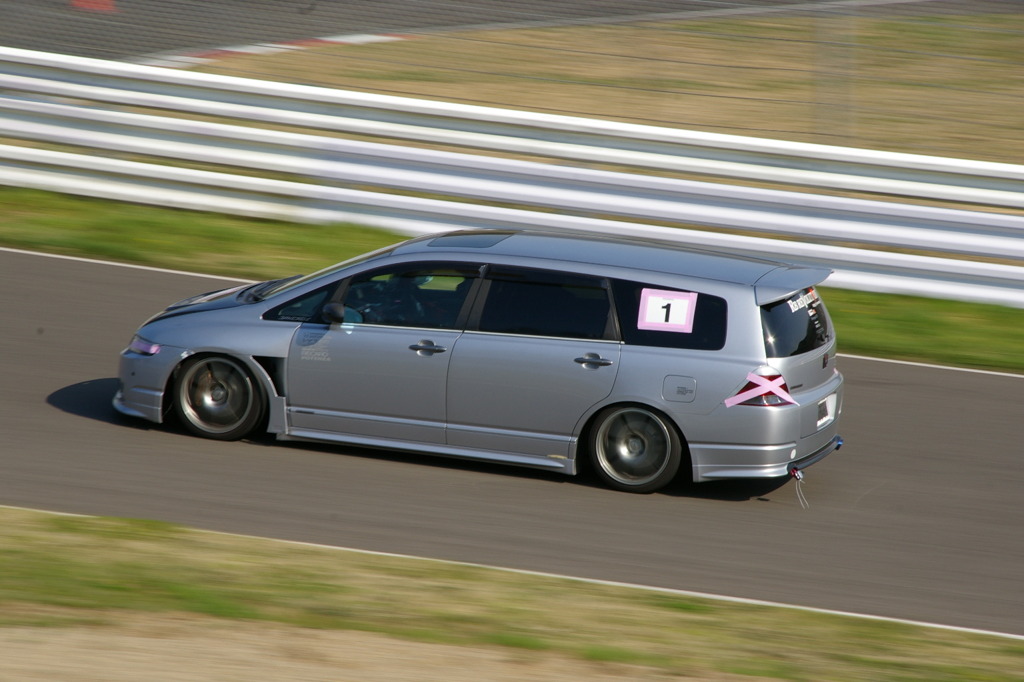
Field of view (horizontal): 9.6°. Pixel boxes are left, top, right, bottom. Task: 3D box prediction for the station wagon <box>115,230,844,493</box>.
[{"bbox_3d":[-0.230,-0.035,39.850,4.780,1.460,1.800,7,11,17],"label":"station wagon"}]

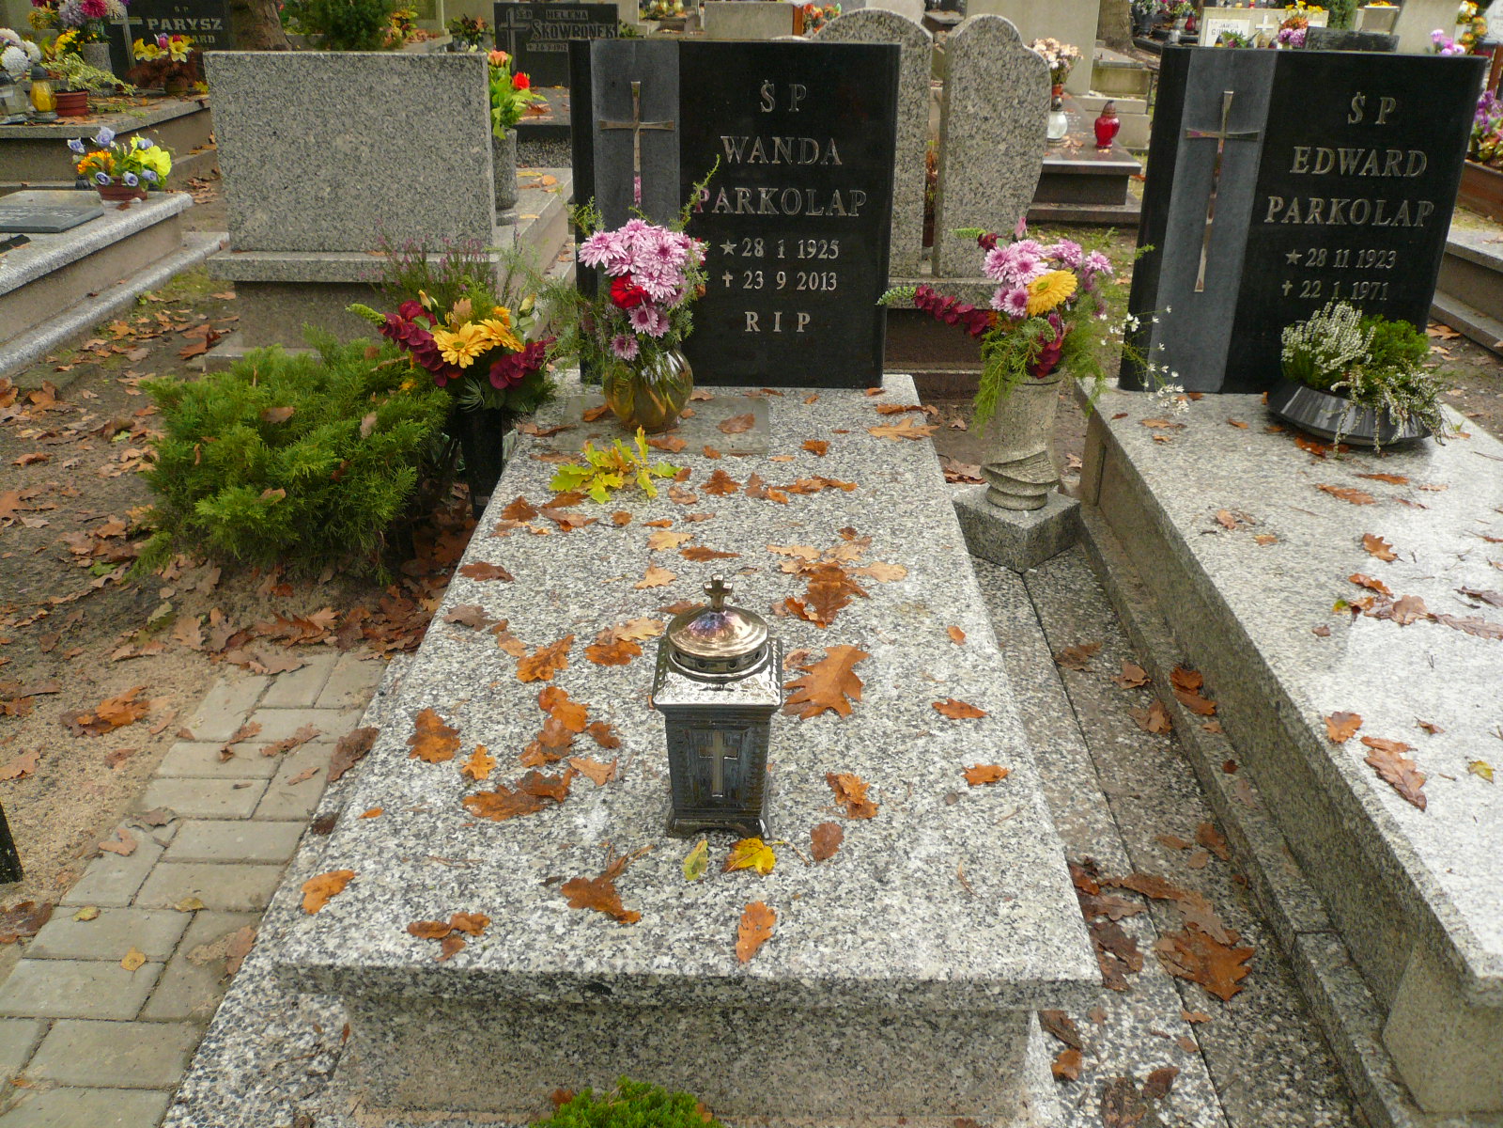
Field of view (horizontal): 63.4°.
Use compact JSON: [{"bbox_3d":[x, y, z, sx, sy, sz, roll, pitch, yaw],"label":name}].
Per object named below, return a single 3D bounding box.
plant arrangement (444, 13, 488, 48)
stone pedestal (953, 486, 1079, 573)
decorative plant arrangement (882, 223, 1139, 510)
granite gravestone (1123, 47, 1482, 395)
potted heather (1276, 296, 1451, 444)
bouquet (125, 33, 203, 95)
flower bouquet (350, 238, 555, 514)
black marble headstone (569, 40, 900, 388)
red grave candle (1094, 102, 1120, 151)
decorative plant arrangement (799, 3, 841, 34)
[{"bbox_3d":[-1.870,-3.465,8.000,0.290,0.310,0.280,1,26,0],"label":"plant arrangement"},{"bbox_3d":[0.602,-0.093,2.793,0.195,0.115,0.195,-25,38,-38],"label":"stone pedestal"},{"bbox_3d":[0.528,-0.411,2.608,0.490,0.625,0.330,1,29,0],"label":"decorative plant arrangement"},{"bbox_3d":[1.253,-0.777,2.828,0.725,0.754,0.070,0,21,-5],"label":"granite gravestone"},{"bbox_3d":[1.356,-0.441,2.686,0.380,0.270,0.360,1,26,0],"label":"potted heather"},{"bbox_3d":[-3.297,-2.807,6.801,0.420,0.310,0.300,1,29,0],"label":"bouquet"},{"bbox_3d":[-0.676,-0.425,2.808,0.450,0.650,0.340,1,29,0],"label":"flower bouquet"},{"bbox_3d":[-0.037,-0.768,2.741,0.700,0.730,0.080,1,21,0],"label":"black marble headstone"},{"bbox_3d":[1.751,-2.162,5.979,0.130,0.225,0.110,1,29,0],"label":"red grave candle"},{"bbox_3d":[0.417,-3.223,7.352,0.260,0.320,0.240,1,29,0],"label":"decorative plant arrangement"}]

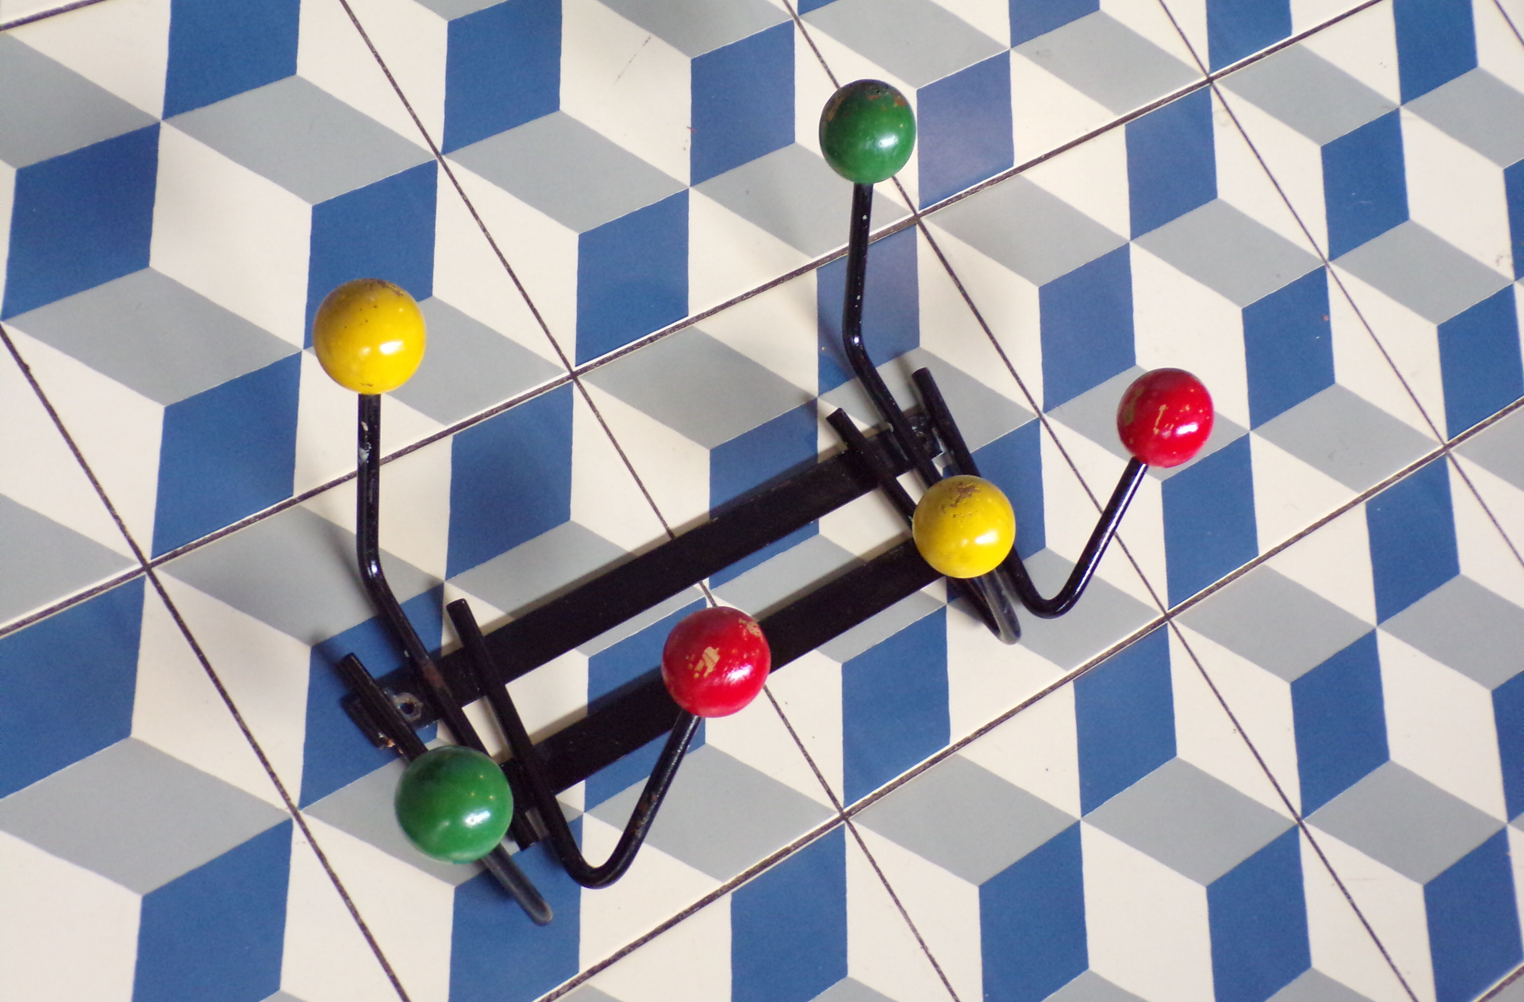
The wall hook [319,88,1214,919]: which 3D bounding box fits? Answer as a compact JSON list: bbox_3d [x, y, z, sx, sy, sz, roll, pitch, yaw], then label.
[{"bbox_3d":[-0.015,-0.012,1.080,0.400,0.100,0.225,-27,83,-36],"label":"wall hook"}]

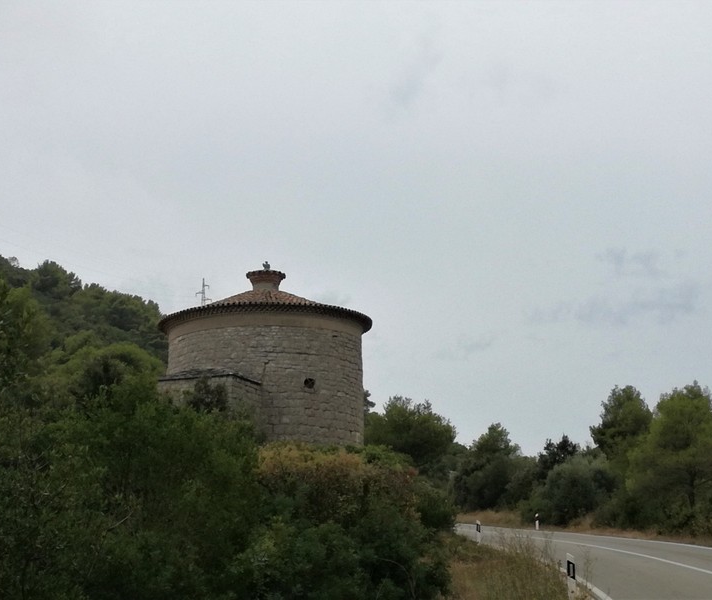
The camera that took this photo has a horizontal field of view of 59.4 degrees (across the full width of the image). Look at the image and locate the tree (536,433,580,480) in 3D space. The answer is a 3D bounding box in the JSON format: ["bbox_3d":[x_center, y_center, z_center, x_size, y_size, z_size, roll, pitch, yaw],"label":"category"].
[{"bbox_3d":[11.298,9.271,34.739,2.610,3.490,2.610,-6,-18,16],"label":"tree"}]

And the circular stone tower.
[{"bbox_3d":[-4.105,2.658,28.284,9.600,9.090,9.600,-1,-17,0],"label":"circular stone tower"}]

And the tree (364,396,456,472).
[{"bbox_3d":[3.083,8.208,36.685,5.640,5.060,5.640,-2,-17,4],"label":"tree"}]

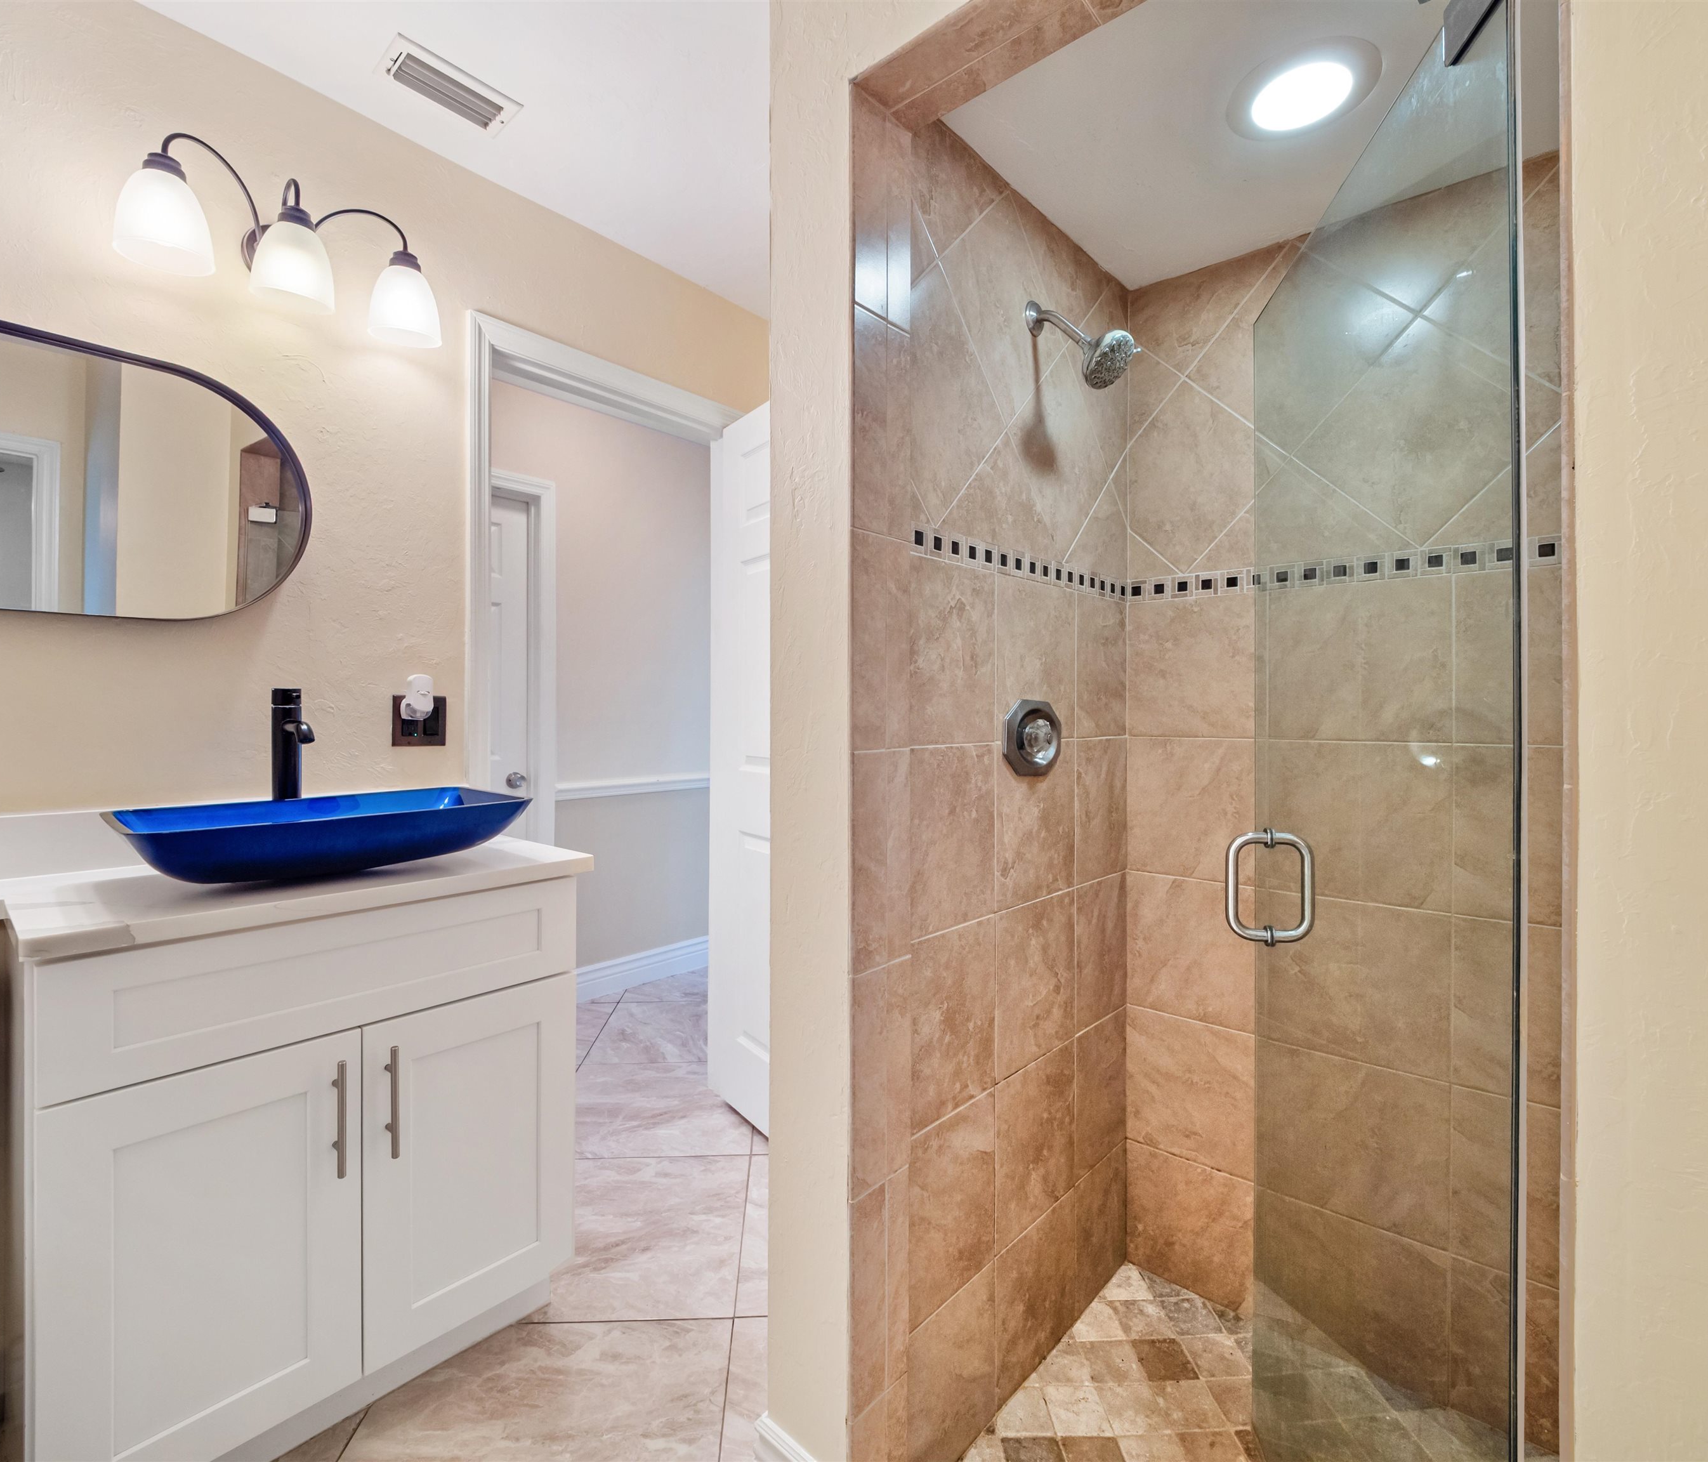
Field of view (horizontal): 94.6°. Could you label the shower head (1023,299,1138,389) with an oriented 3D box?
[{"bbox_3d":[0.413,-0.703,1.424,0.205,0.205,0.110,1,1,43],"label":"shower head"}]

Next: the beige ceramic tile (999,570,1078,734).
[{"bbox_3d":[0.352,-0.131,1.515,0.010,0.301,0.301,0,0,42],"label":"beige ceramic tile"}]

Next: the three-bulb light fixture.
[{"bbox_3d":[-1.073,-0.911,1.500,0.210,0.235,0.500,1,1,43],"label":"three-bulb light fixture"}]

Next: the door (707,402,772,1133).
[{"bbox_3d":[-0.159,0.111,2.111,0.035,2.043,0.711,0,1,-38],"label":"door"}]

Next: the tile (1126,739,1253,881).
[{"bbox_3d":[0.741,0.174,1.718,0.293,0.301,0.010,0,0,42],"label":"tile"}]

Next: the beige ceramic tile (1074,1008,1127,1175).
[{"bbox_3d":[0.535,0.779,1.711,0.011,0.303,0.240,1,1,43],"label":"beige ceramic tile"}]

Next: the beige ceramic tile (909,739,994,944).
[{"bbox_3d":[0.156,0.174,1.300,0.010,0.301,0.275,0,0,42],"label":"beige ceramic tile"}]

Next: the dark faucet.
[{"bbox_3d":[-1.056,0.079,1.488,0.152,0.320,0.047,1,1,42],"label":"dark faucet"}]

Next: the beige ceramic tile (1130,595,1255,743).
[{"bbox_3d":[0.740,-0.132,1.707,0.291,0.297,0.010,1,1,42],"label":"beige ceramic tile"}]

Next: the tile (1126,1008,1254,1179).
[{"bbox_3d":[0.740,0.781,1.716,0.291,0.302,0.010,1,1,42],"label":"tile"}]

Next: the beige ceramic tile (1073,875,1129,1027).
[{"bbox_3d":[0.540,0.479,1.723,0.010,0.301,0.254,0,0,42],"label":"beige ceramic tile"}]

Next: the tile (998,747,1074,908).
[{"bbox_3d":[0.351,0.173,1.509,0.010,0.302,0.298,1,1,42],"label":"tile"}]

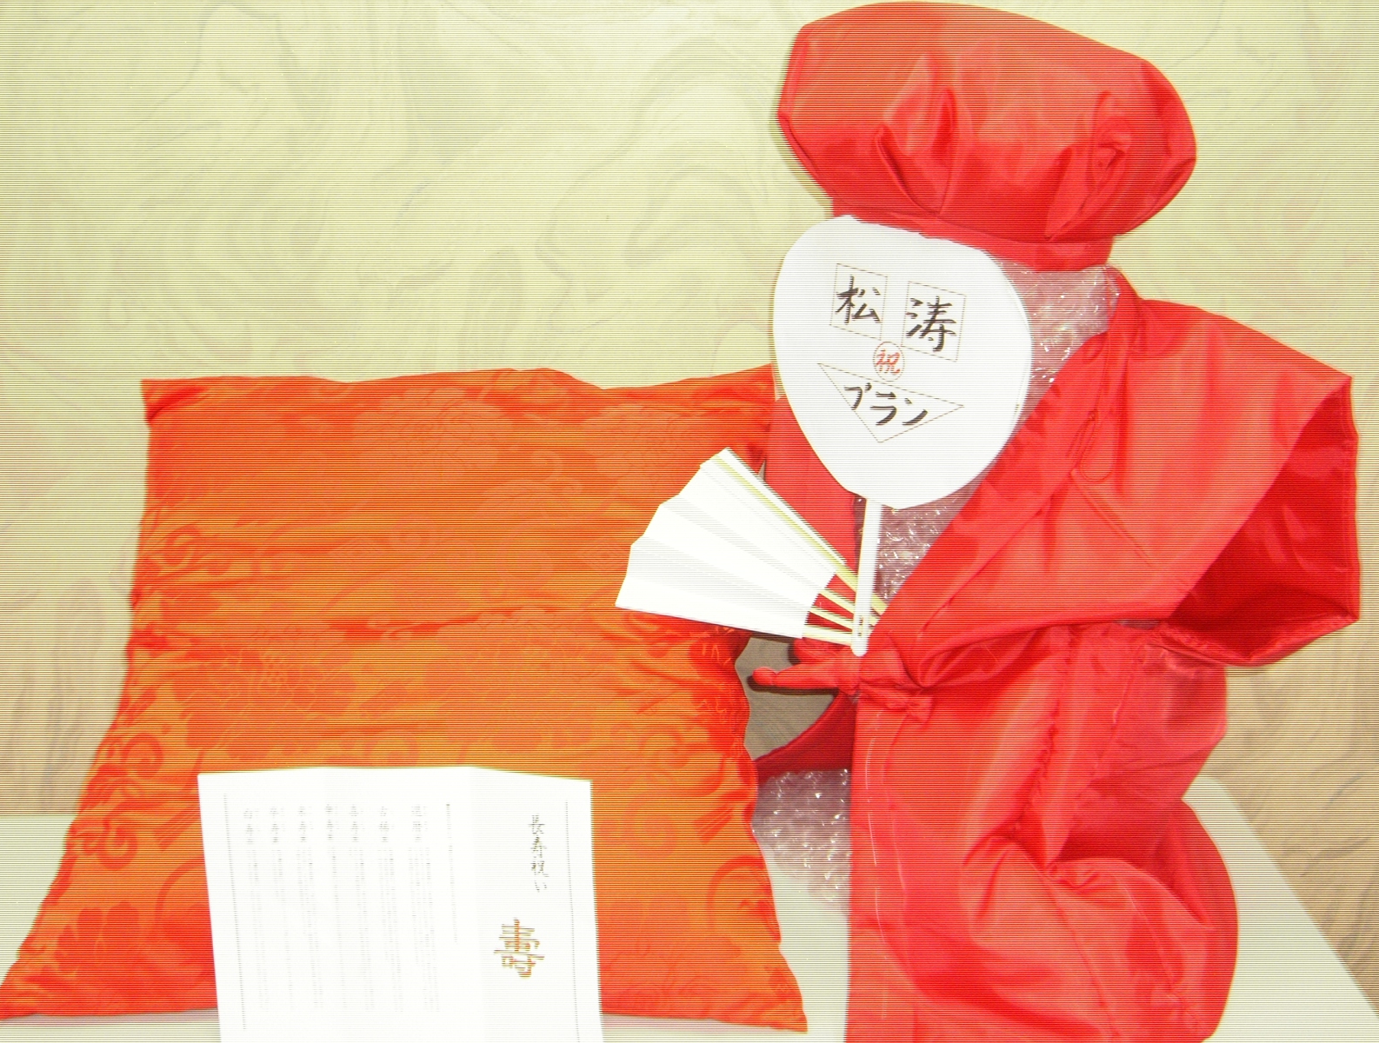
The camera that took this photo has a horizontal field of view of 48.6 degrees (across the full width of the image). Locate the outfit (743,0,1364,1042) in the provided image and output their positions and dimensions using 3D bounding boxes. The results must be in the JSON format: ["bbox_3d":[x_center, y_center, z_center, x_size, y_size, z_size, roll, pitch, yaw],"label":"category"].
[{"bbox_3d":[0.240,0.000,1.120,0.470,0.690,0.350,17,26,38],"label":"outfit"}]

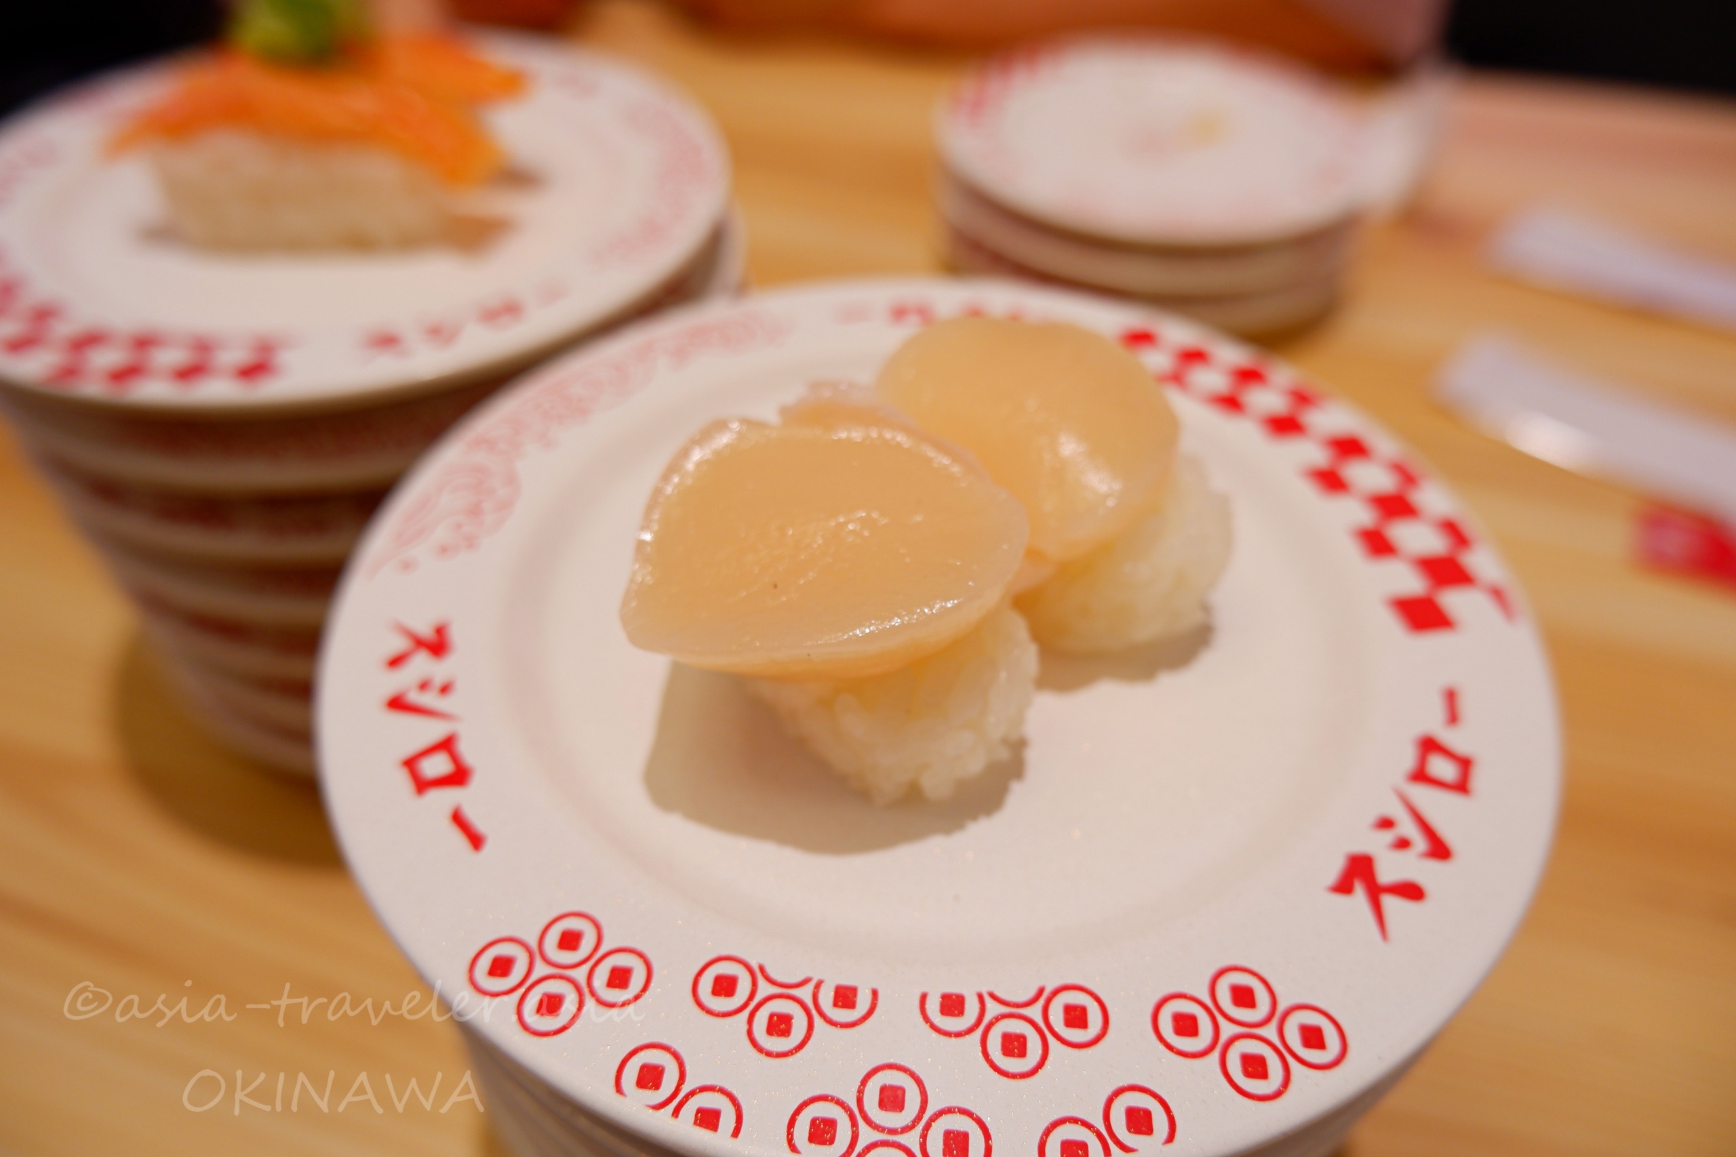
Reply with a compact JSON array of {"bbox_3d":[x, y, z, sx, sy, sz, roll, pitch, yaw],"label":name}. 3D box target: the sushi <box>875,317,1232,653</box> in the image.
[{"bbox_3d":[0.021,-0.016,0.143,0.041,0.028,0.047,-6,44,-6],"label":"sushi"}]

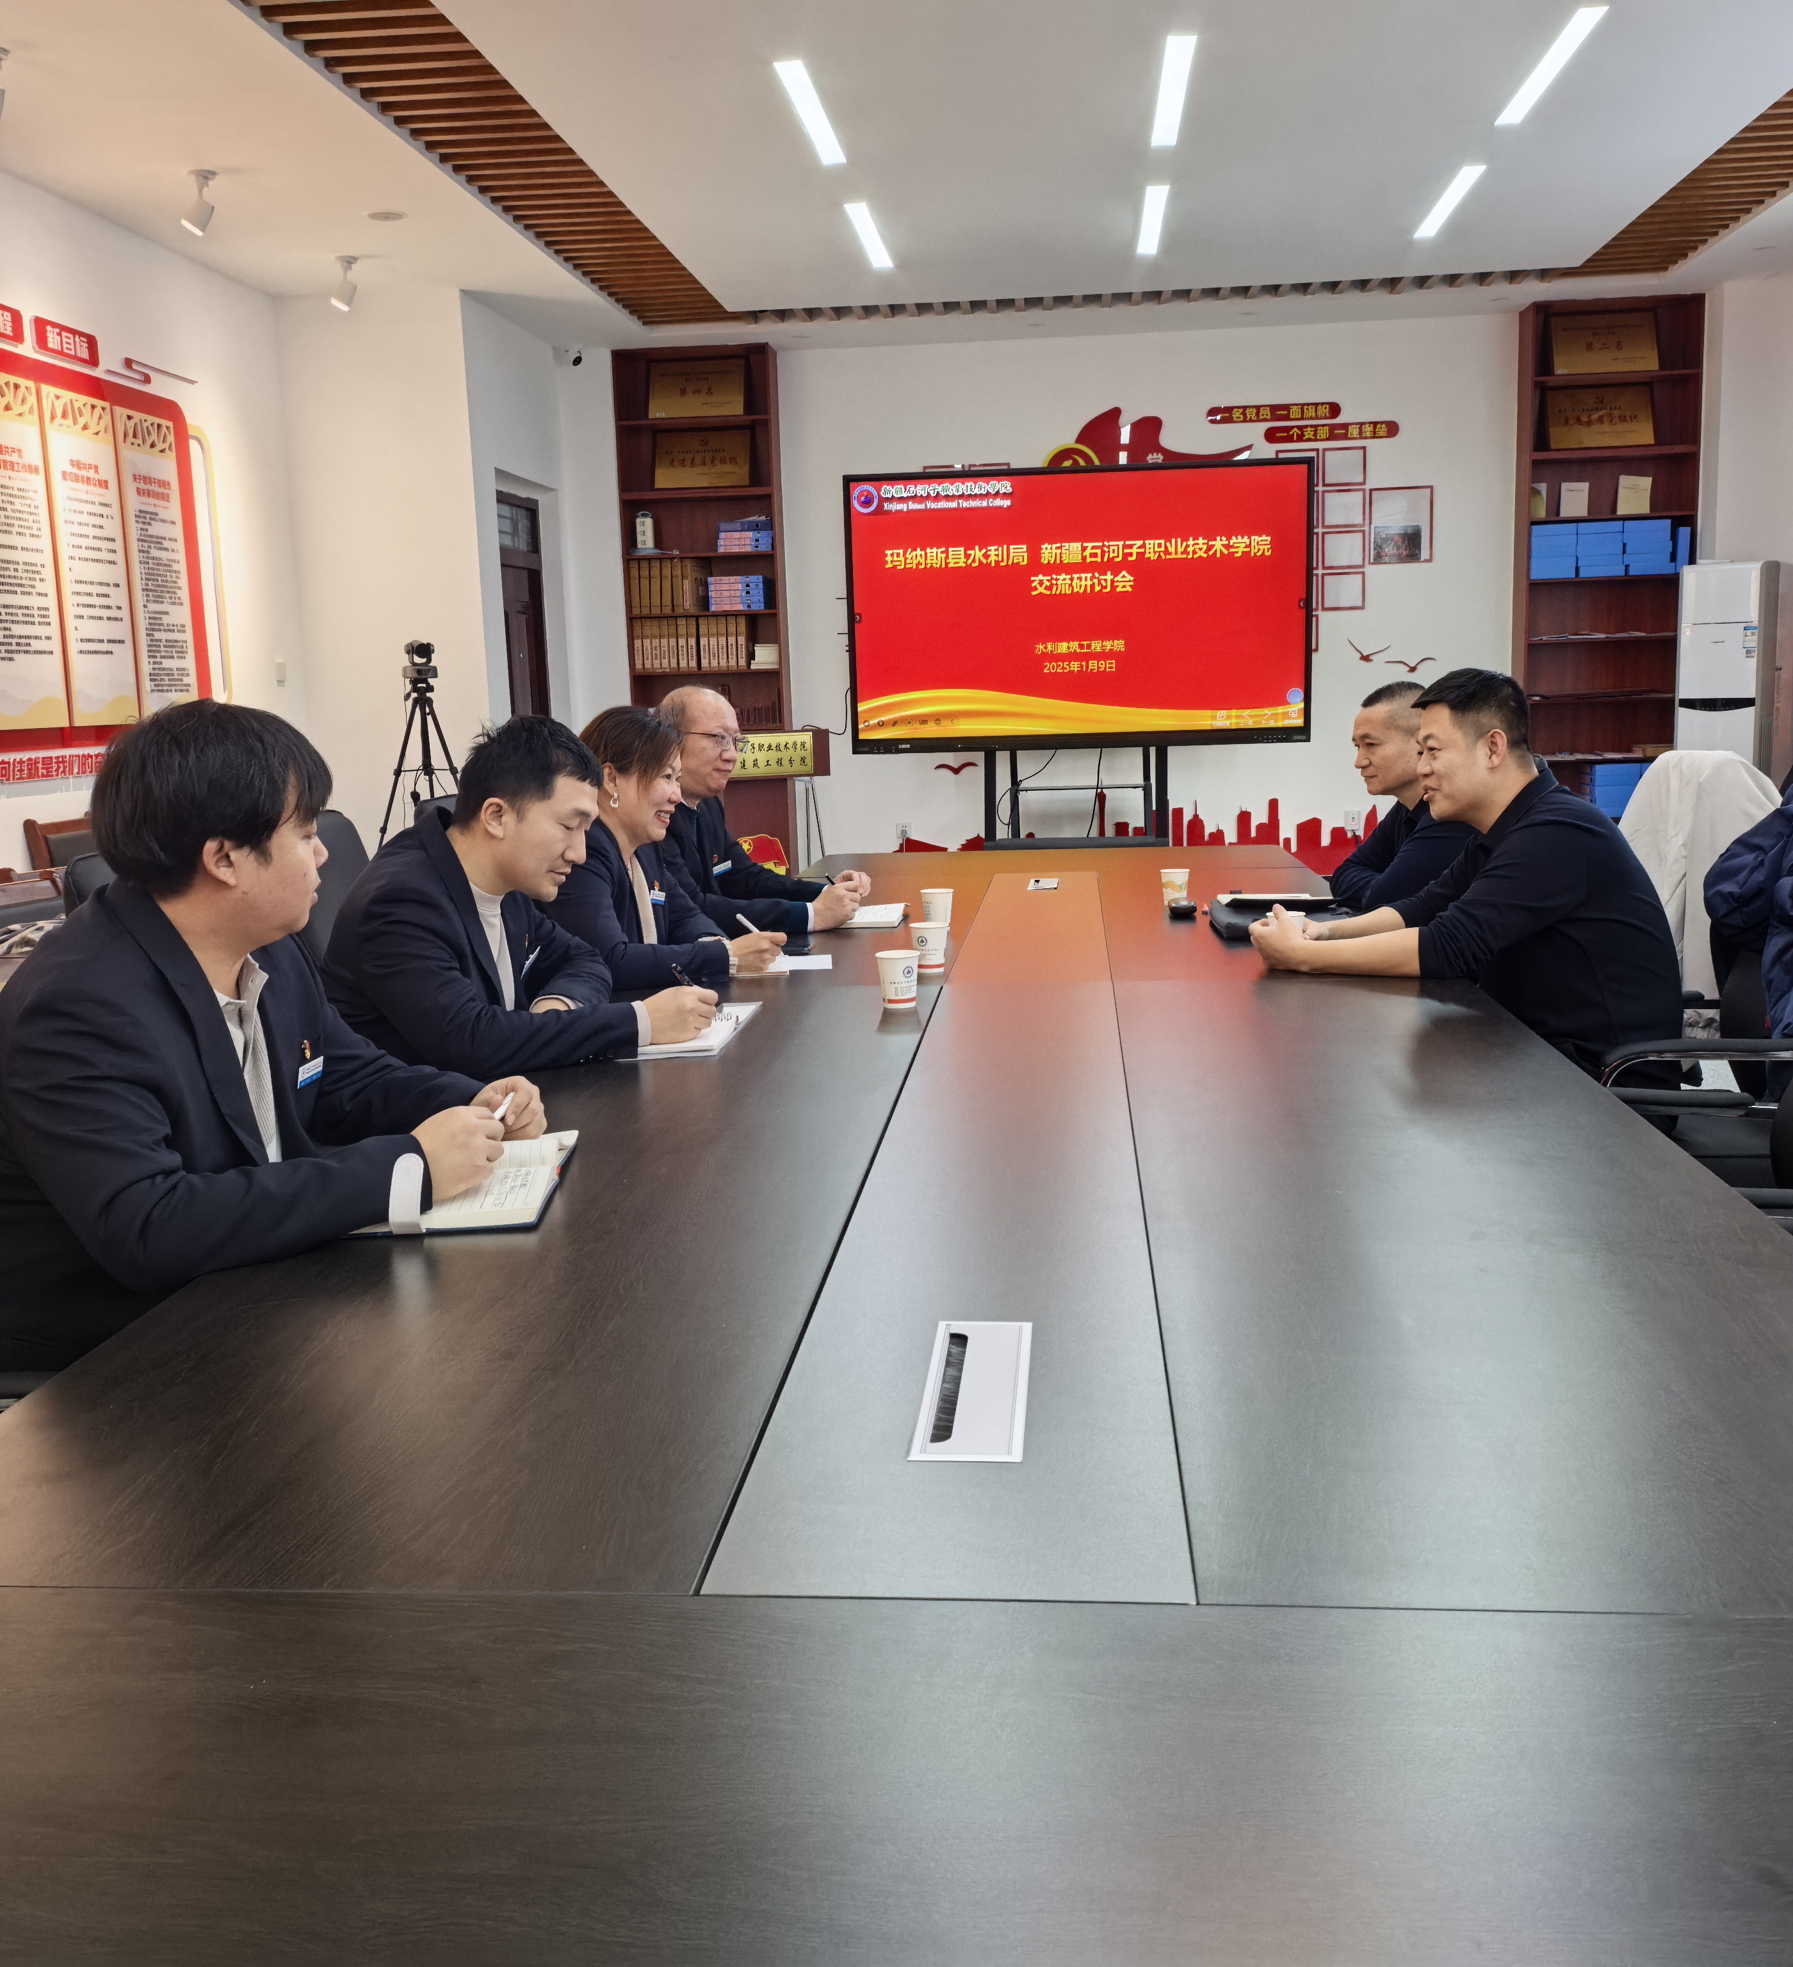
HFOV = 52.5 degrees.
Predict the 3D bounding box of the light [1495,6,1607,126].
[{"bbox_3d":[2.140,-3.012,5.974,0.085,0.040,1.170,-1,9,6],"label":"light"}]

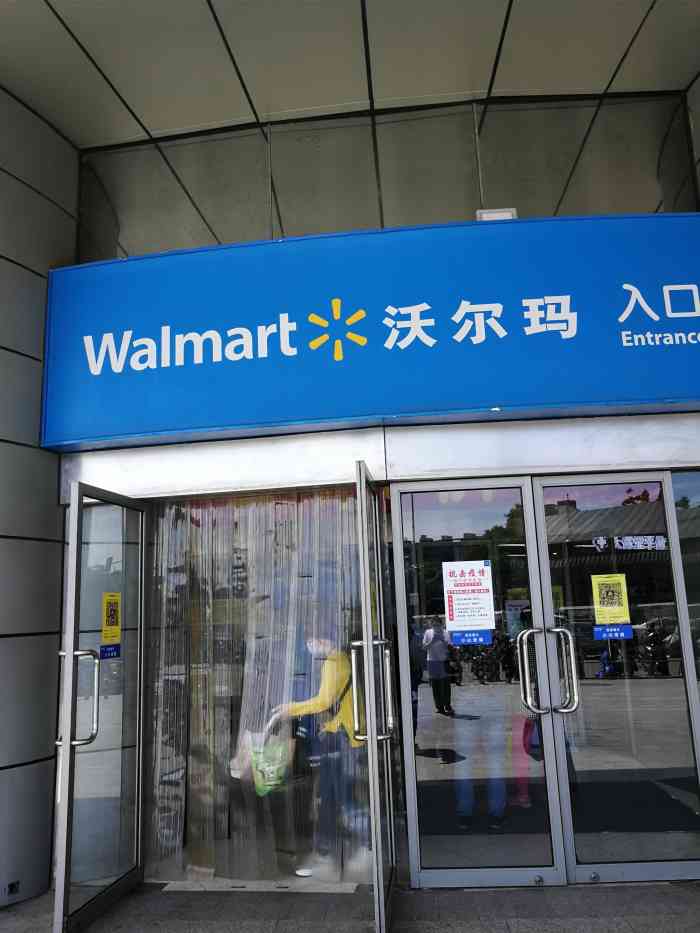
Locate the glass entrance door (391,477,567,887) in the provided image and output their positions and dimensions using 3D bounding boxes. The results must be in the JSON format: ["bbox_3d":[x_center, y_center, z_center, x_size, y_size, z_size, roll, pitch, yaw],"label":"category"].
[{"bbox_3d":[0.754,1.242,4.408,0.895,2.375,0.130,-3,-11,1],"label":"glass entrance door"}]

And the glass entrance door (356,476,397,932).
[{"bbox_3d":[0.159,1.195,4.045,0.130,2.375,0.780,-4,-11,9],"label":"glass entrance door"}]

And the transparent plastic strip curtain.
[{"bbox_3d":[-0.546,1.342,4.654,1.550,2.370,0.100,-4,-11,7],"label":"transparent plastic strip curtain"}]

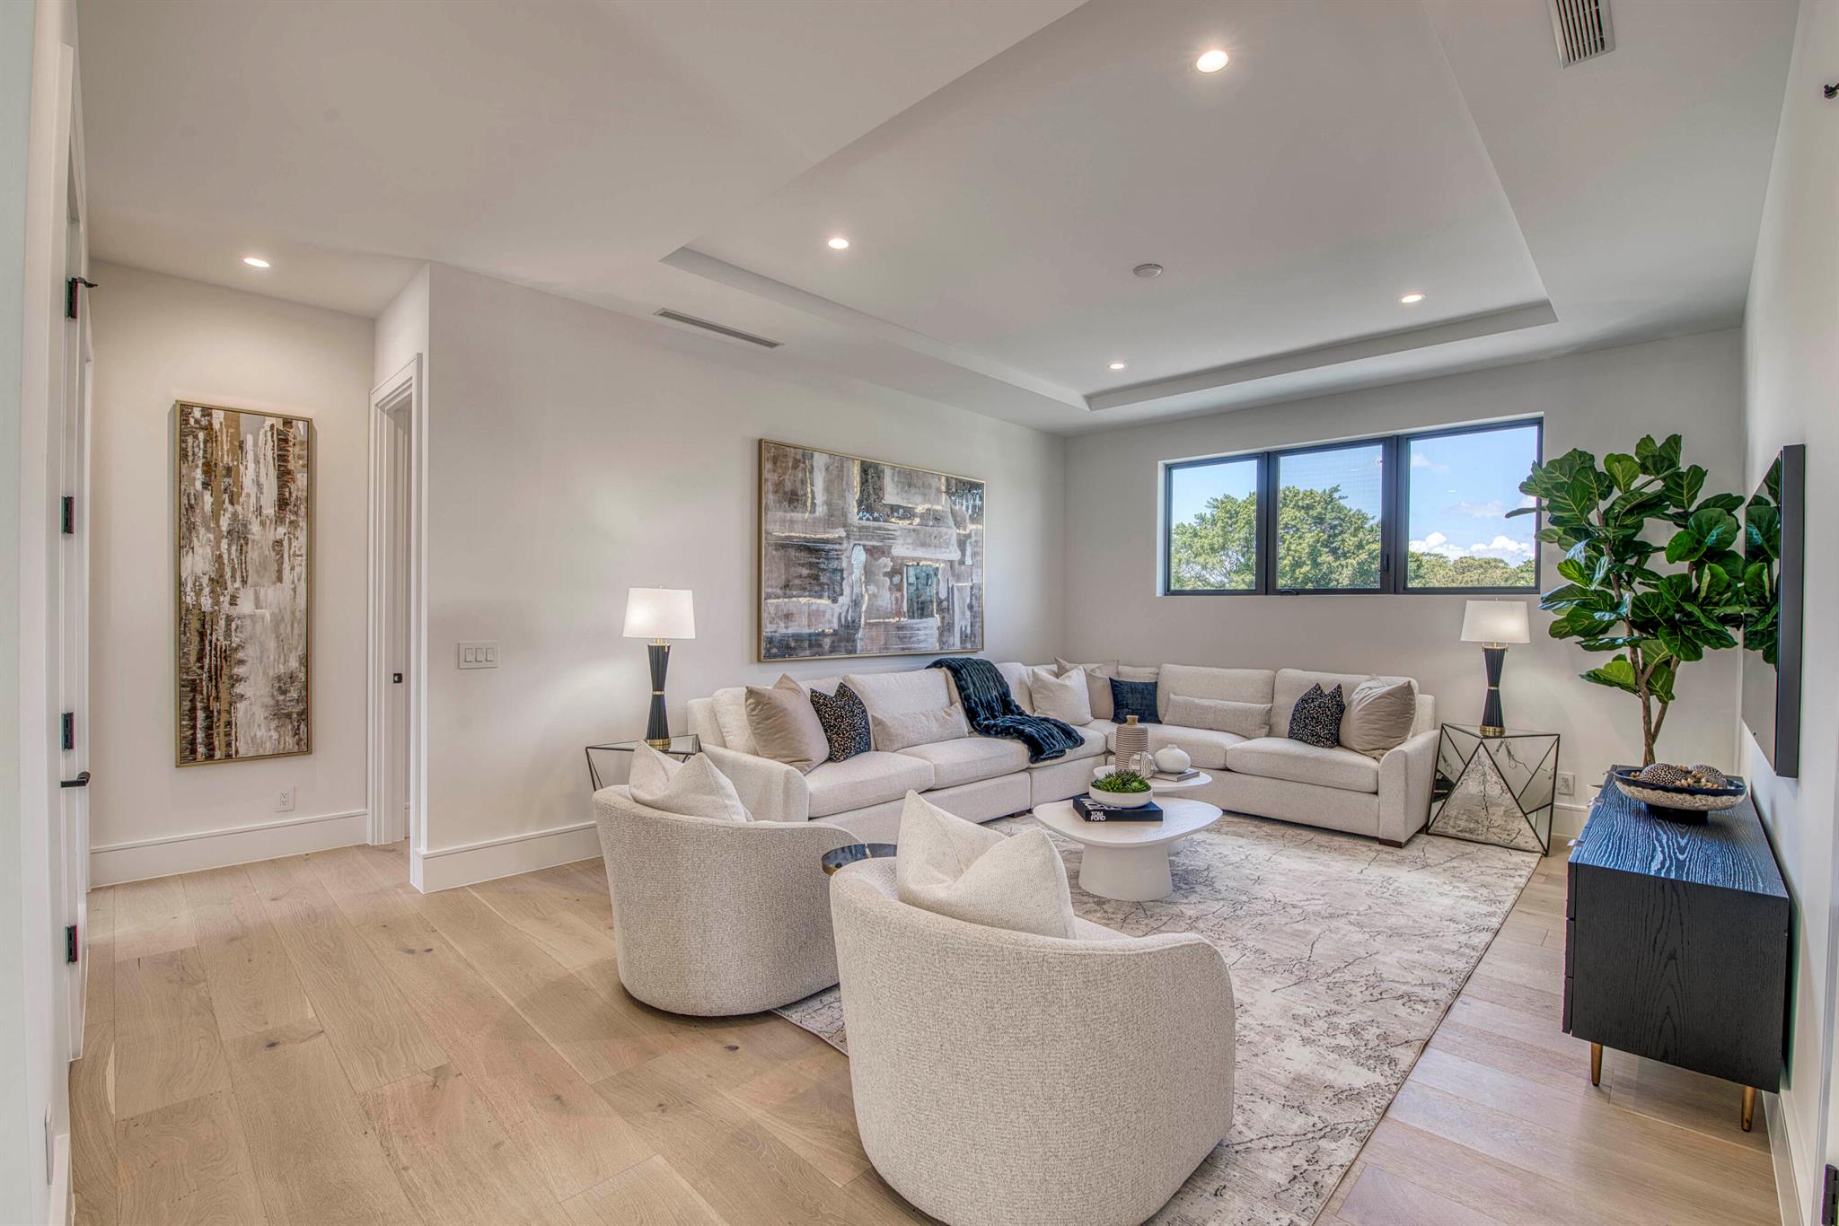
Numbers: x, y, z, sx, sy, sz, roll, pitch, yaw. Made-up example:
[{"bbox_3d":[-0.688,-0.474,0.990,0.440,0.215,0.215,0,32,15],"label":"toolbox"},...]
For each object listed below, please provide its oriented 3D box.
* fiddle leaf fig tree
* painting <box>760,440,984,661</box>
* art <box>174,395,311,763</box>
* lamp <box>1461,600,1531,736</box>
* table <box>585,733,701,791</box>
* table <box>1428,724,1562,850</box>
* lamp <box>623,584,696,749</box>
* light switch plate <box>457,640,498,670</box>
[{"bbox_3d":[3.583,0.212,3.947,0.894,2.270,0.840,1,1,45],"label":"fiddle leaf fig tree"},{"bbox_3d":[-0.233,-0.376,5.474,0.045,1.360,2.106,1,1,45],"label":"painting"},{"bbox_3d":[-3.400,-0.135,3.875,0.045,1.760,0.512,1,1,45],"label":"art"},{"bbox_3d":[3.367,0.311,4.487,0.332,0.790,0.332,1,1,45],"label":"lamp"},{"bbox_3d":[-1.289,0.981,3.825,0.656,0.633,0.576,1,1,45],"label":"table"},{"bbox_3d":[3.398,1.022,4.550,0.576,0.633,0.656,1,1,45],"label":"table"},{"bbox_3d":[-1.275,0.270,3.757,0.332,0.790,0.332,1,1,45],"label":"lamp"},{"bbox_3d":[-2.095,0.202,3.649,0.009,0.124,0.168,1,1,45],"label":"light switch plate"}]

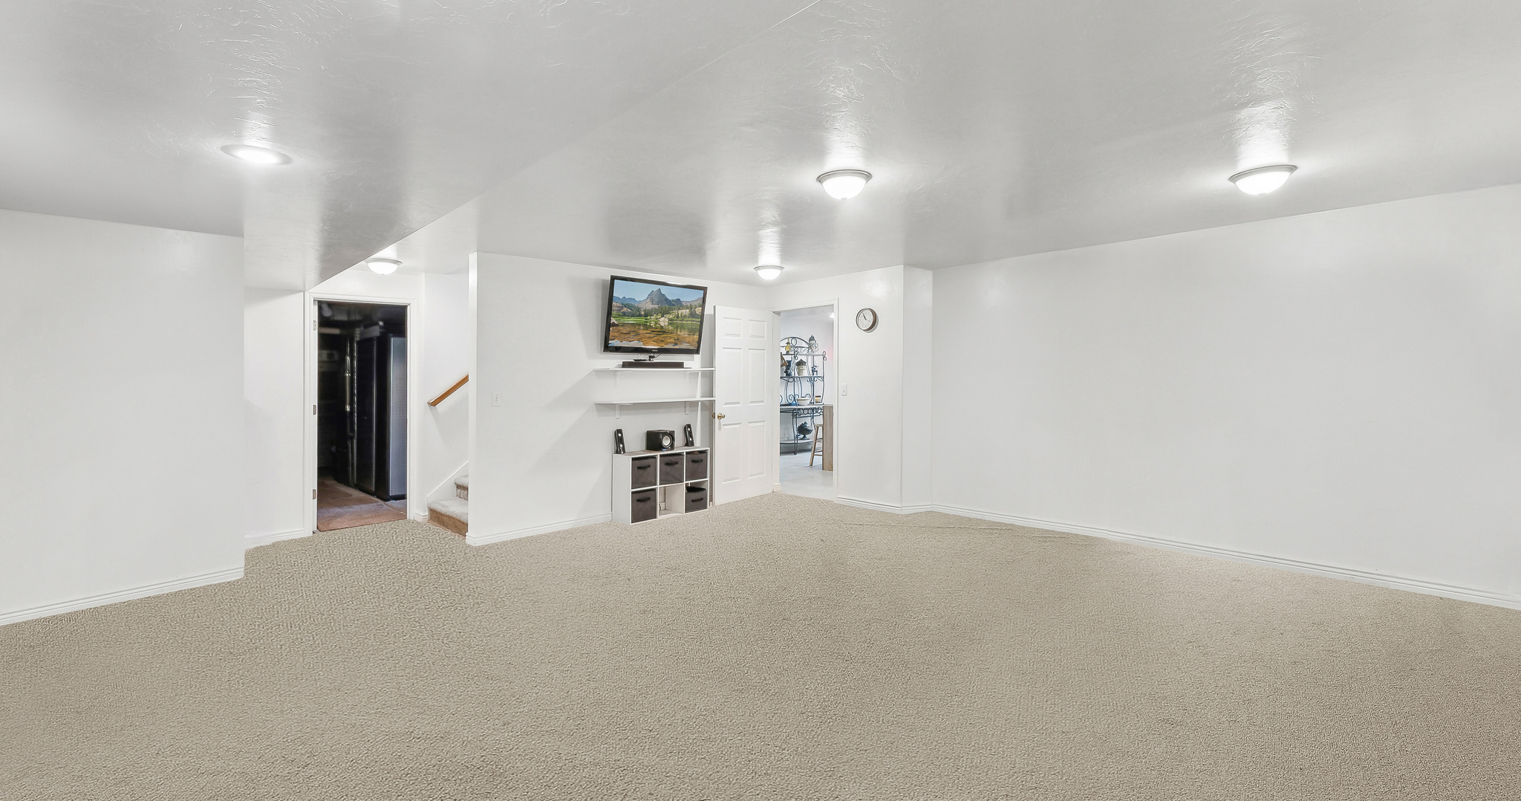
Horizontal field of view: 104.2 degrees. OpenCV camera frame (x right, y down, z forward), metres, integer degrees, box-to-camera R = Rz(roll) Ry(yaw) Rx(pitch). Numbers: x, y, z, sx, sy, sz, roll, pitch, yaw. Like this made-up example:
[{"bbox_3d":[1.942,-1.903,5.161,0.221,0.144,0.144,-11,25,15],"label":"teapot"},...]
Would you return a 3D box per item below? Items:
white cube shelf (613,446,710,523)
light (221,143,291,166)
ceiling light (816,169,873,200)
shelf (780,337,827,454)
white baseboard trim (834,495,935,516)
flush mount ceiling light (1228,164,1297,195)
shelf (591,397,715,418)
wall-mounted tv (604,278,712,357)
[{"bbox_3d":[-0.933,0.793,5.687,0.905,0.612,0.295,-2,3,-44],"label":"white cube shelf"},{"bbox_3d":[-2.065,-0.997,2.423,0.215,0.035,0.215,0,2,0],"label":"light"},{"bbox_3d":[0.440,-1.107,3.091,0.285,0.120,0.285,0,2,0],"label":"ceiling light"},{"bbox_3d":[0.746,-0.092,10.350,0.880,1.970,0.420,-2,3,-44],"label":"shelf"},{"bbox_3d":[1.244,1.041,6.050,0.430,0.090,0.800,-2,3,-44],"label":"white baseboard trim"},{"bbox_3d":[2.564,-1.103,3.018,0.285,0.120,0.285,0,2,0],"label":"flush mount ceiling light"},{"bbox_3d":[-0.956,0.072,5.662,1.210,0.175,0.285,-2,3,-44],"label":"shelf"},{"bbox_3d":[-0.974,-0.780,5.608,1.080,0.675,0.060,-1,12,-44],"label":"wall-mounted tv"}]

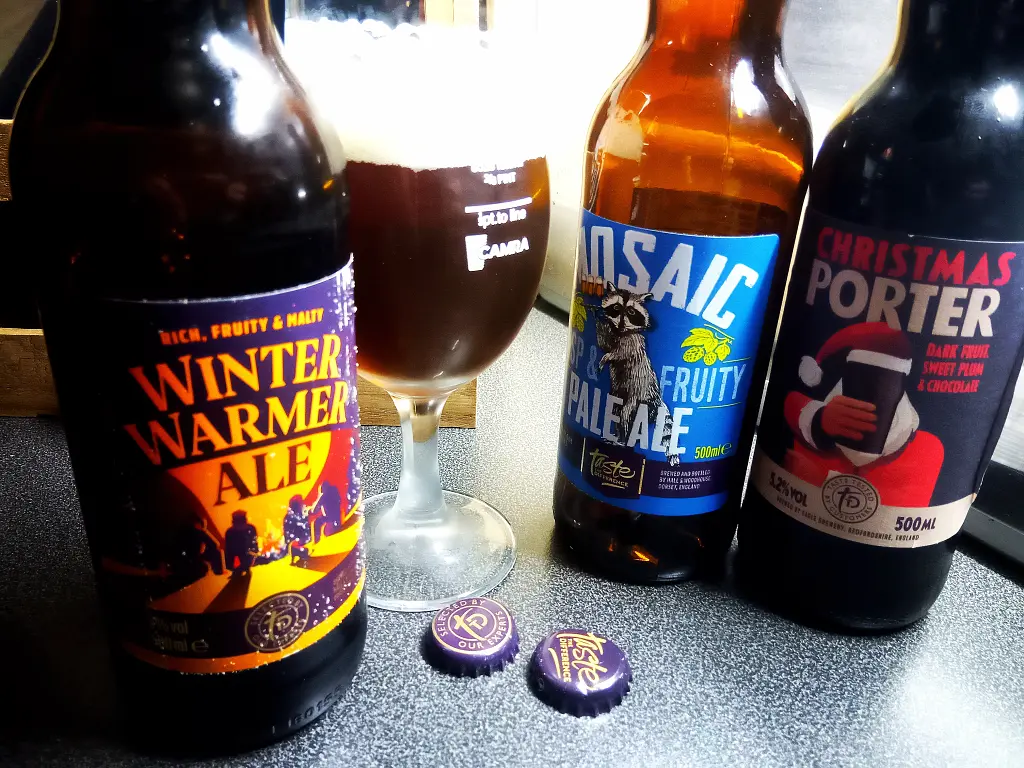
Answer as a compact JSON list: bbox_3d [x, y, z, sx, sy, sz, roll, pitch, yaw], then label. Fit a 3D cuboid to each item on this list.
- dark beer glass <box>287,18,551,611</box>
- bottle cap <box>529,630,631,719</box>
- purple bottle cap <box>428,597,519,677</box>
[{"bbox_3d":[-0.028,-0.023,0.265,0.078,0.188,0.078,4,26,0],"label":"dark beer glass"},{"bbox_3d":[0.021,0.087,0.252,0.031,0.007,0.031,3,26,-1],"label":"bottle cap"},{"bbox_3d":[-0.012,0.079,0.263,0.030,0.007,0.030,3,26,-1],"label":"purple bottle cap"}]

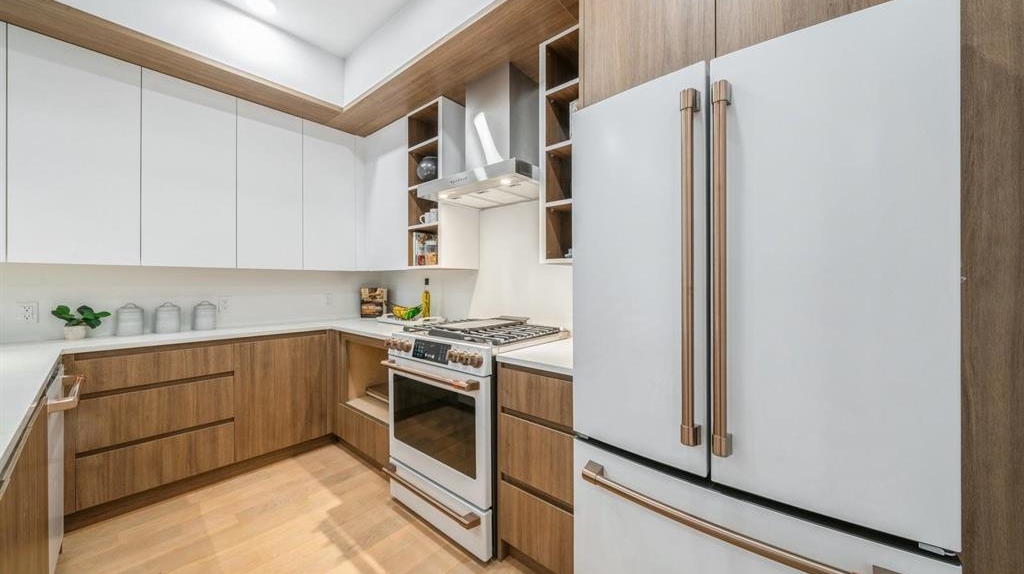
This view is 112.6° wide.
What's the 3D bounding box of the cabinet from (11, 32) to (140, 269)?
[{"bbox_3d":[-2.344,-0.678,1.862,0.347,1.116,0.423,0,0,40],"label":"cabinet"}]

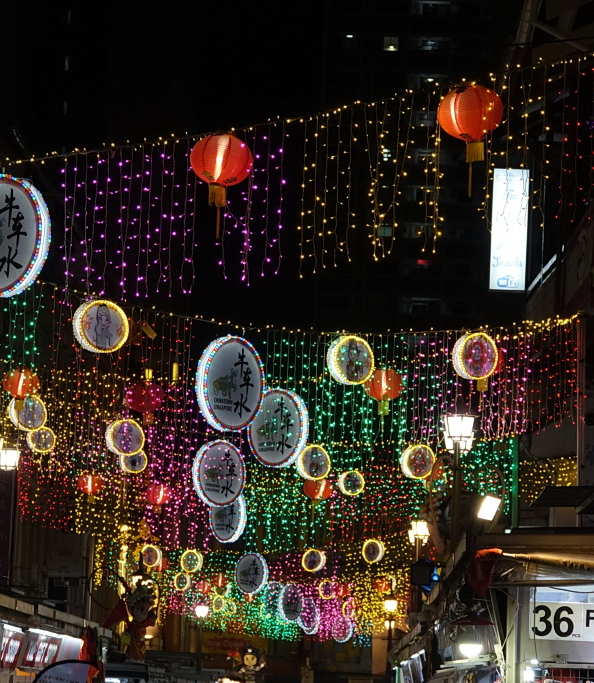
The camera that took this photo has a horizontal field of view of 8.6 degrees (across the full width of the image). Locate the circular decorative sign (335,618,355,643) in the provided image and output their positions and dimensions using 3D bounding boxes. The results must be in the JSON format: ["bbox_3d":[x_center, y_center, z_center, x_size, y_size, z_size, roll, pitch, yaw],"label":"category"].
[{"bbox_3d":[1.599,9.889,136.000,0.960,0.960,0.160,-5,-7,42],"label":"circular decorative sign"}]

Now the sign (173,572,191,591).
[{"bbox_3d":[-2.739,5.766,95.000,0.430,0.430,0.120,-3,-7,42],"label":"sign"}]

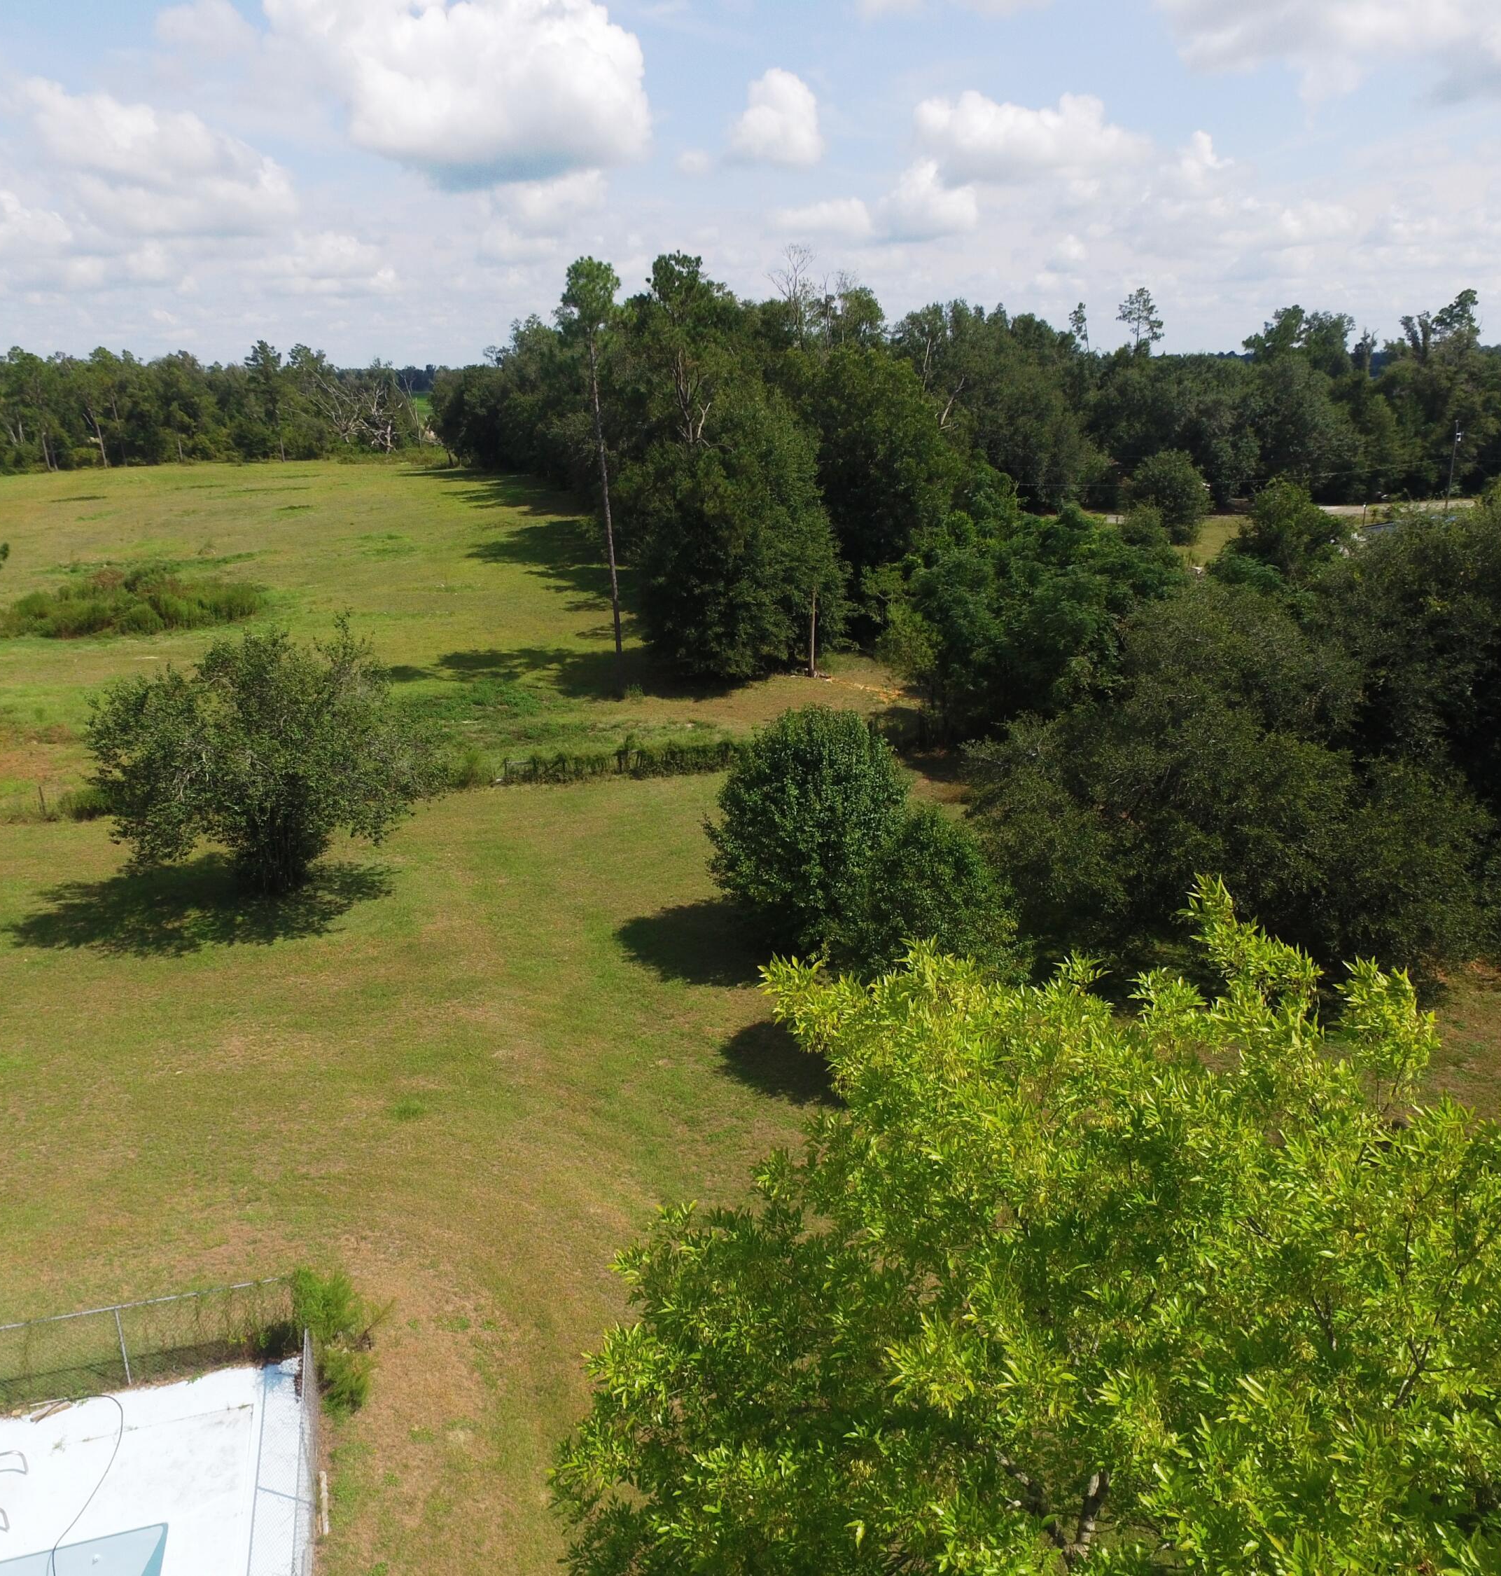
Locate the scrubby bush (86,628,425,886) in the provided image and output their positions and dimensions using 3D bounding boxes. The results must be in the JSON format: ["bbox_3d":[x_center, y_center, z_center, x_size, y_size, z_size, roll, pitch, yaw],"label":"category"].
[{"bbox_3d":[-12.109,-0.525,29.948,8.100,6.750,7.900,-1,19,0],"label":"scrubby bush"}]

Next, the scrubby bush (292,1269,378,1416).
[{"bbox_3d":[-5.400,7.129,15.812,1.050,1.450,1.400,-6,20,-14],"label":"scrubby bush"}]

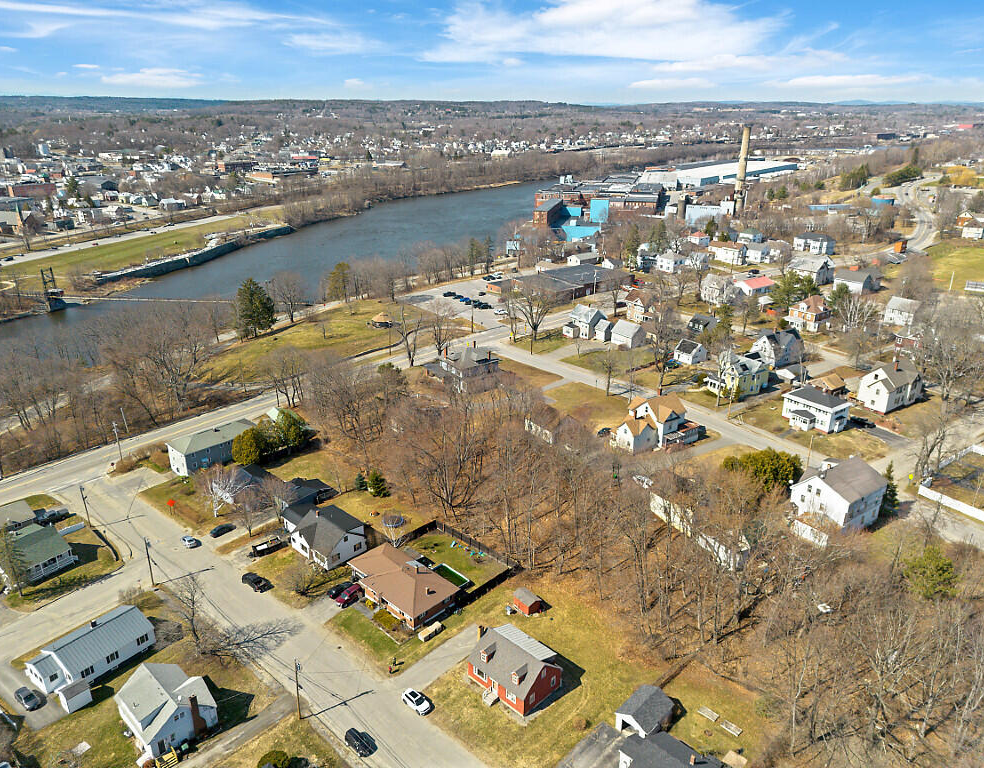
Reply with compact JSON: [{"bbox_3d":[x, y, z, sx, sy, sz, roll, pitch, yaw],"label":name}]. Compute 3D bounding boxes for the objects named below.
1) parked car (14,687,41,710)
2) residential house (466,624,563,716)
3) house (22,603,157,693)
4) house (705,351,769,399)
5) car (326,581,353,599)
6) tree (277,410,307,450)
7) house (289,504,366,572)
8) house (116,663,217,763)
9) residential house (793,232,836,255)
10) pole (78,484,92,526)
[{"bbox_3d":[-66.487,44.776,101.682,4.450,1.500,1.800,15,26,33],"label":"parked car"},{"bbox_3d":[3.280,40.050,102.190,11.000,7.000,8.500,19,28,39],"label":"residential house"},{"bbox_3d":[-59.150,39.060,105.130,9.300,4.900,14.800,15,26,32],"label":"house"},{"bbox_3d":[72.435,-3.229,209.434,15.800,9.200,11.700,-15,26,-33],"label":"house"},{"bbox_3d":[-25.700,34.920,120.170,4.600,1.600,1.840,-18,28,-38],"label":"car"},{"bbox_3d":[-49.998,11.059,177.264,6.500,9.000,6.500,0,22,0],"label":"tree"},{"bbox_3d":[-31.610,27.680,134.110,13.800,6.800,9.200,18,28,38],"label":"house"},{"bbox_3d":[-44.390,42.780,96.170,11.200,6.300,9.100,19,28,39],"label":"house"},{"bbox_3d":[160.090,-69.790,351.340,9.200,8.200,17.300,-16,27,-36],"label":"residential house"},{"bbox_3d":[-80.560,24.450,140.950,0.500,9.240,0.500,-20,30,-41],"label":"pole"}]

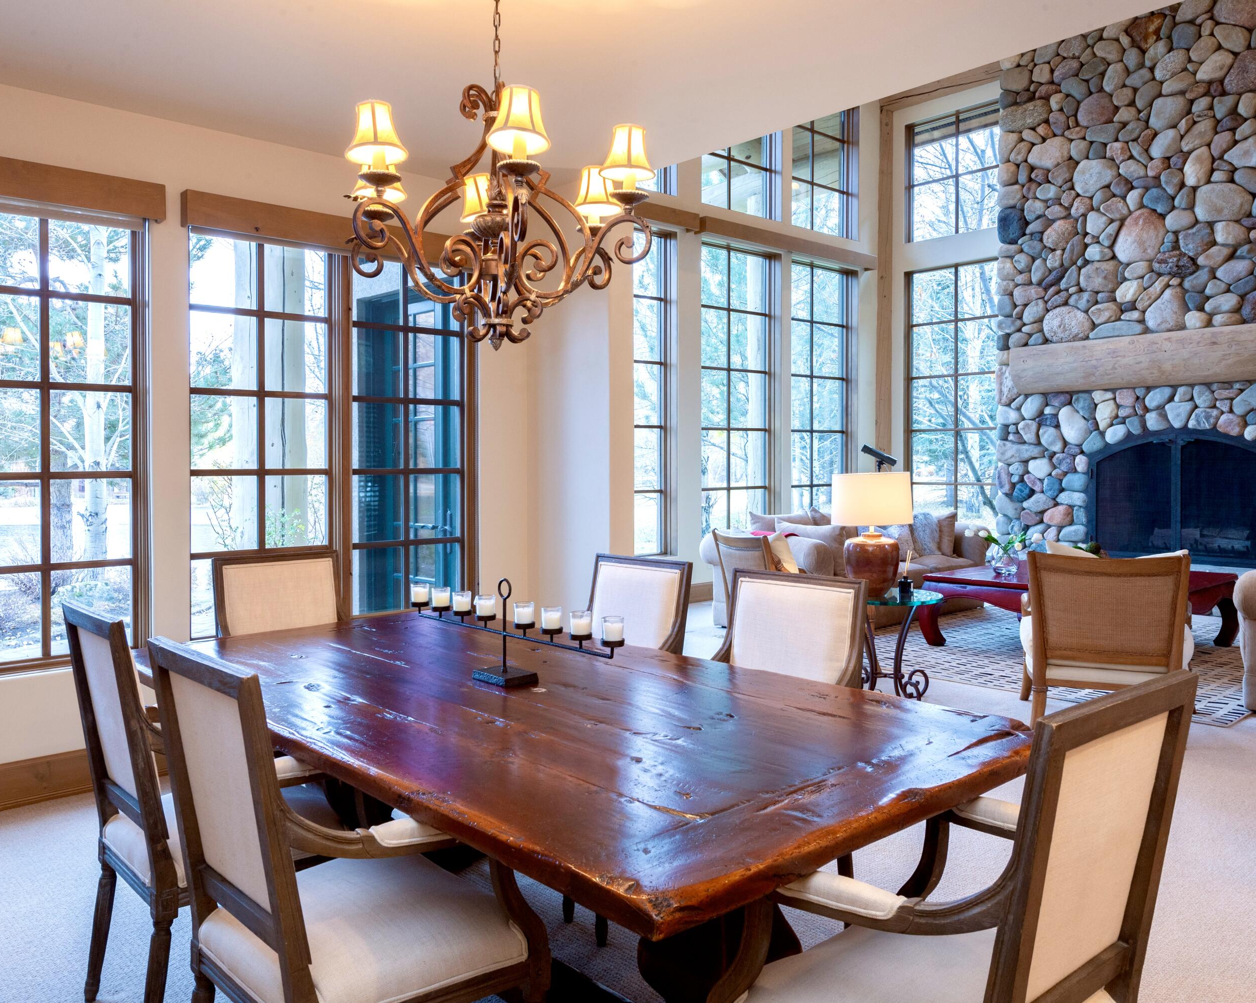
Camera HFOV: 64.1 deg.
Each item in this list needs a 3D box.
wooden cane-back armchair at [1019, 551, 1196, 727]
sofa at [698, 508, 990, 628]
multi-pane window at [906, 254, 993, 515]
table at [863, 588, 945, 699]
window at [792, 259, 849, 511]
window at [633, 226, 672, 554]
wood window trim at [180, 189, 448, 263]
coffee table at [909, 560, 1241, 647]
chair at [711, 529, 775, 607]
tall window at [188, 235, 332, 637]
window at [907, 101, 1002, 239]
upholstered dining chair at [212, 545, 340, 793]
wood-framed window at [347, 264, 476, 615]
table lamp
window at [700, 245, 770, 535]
[{"bbox_3d":[2.375,0.664,5.022,0.770,0.860,0.730,0,2,23],"label":"wooden cane-back armchair"},{"bbox_3d":[1.946,0.562,8.653,2.779,0.853,1.092,-2,3,-42],"label":"sofa"},{"bbox_3d":[3.550,-1.082,10.893,0.129,2.938,1.191,-2,3,-42],"label":"multi-pane window"},{"bbox_3d":[1.344,0.803,5.236,0.595,0.625,0.595,-2,3,-42],"label":"table"},{"bbox_3d":[2.077,-1.057,10.830,1.171,2.898,0.129,-2,3,-42],"label":"window"},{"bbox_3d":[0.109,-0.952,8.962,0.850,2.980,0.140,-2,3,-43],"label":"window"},{"bbox_3d":[-1.315,-1.223,4.633,1.409,0.154,0.089,-2,3,-42],"label":"wood window trim"},{"bbox_3d":[3.134,0.777,7.036,1.600,0.480,1.560,-2,3,-43],"label":"coffee table"},{"bbox_3d":[1.079,0.633,6.510,0.754,0.873,0.695,-1,2,-19],"label":"chair"},{"bbox_3d":[-1.664,-0.272,4.544,0.700,1.800,0.100,-2,3,-43],"label":"tall window"},{"bbox_3d":[3.514,-3.530,10.793,0.120,1.330,1.170,-2,3,-43],"label":"window"},{"bbox_3d":[-1.045,0.694,3.324,0.576,0.992,0.595,-2,3,-42],"label":"upholstered dining chair"},{"bbox_3d":[-1.100,-0.285,5.053,0.730,1.800,0.120,-2,3,-43],"label":"wood-framed window"},{"bbox_3d":[1.334,0.181,5.500,0.455,0.710,0.455,-1,2,0],"label":"table lamp"},{"bbox_3d":[1.072,-0.983,9.865,1.100,2.930,0.120,-2,3,-43],"label":"window"}]

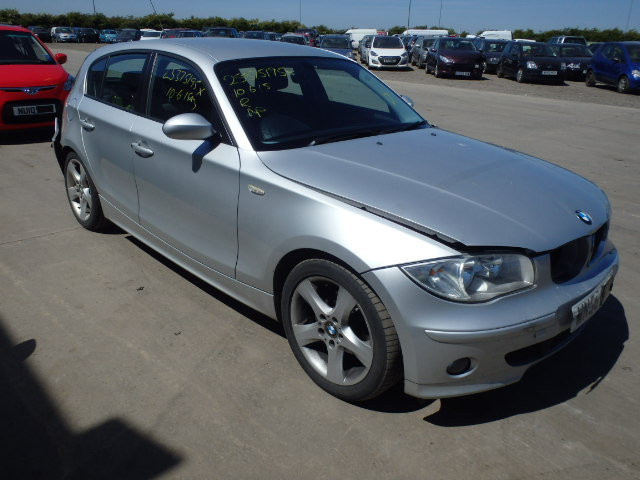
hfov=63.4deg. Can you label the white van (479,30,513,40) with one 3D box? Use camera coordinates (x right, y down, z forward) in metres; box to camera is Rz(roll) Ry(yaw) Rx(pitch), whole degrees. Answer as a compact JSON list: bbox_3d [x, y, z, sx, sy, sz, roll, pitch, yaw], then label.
[{"bbox_3d":[18.662,-21.844,57.000,4.700,2.200,1.950,-4,22,-14],"label":"white van"}]

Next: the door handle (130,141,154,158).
[{"bbox_3d":[-0.994,-0.505,2.907,0.055,0.050,0.240,-18,29,-40],"label":"door handle"}]

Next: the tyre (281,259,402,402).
[{"bbox_3d":[0.108,0.354,2.179,0.215,0.630,0.630,-18,29,-40],"label":"tyre"}]

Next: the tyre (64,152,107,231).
[{"bbox_3d":[-1.744,-0.400,3.980,0.215,0.630,0.630,-18,29,-41],"label":"tyre"}]

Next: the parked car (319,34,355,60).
[{"bbox_3d":[0.830,-9.722,26.600,1.750,1.490,4.200,1,22,-2],"label":"parked car"}]

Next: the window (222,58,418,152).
[{"bbox_3d":[0.058,-0.825,2.997,1.390,0.120,0.710,-18,64,-41],"label":"window"}]

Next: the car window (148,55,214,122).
[{"bbox_3d":[-0.688,-0.759,2.664,0.770,0.380,0.060,22,13,42],"label":"car window"}]

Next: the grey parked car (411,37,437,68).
[{"bbox_3d":[5.780,-9.779,27.100,1.760,1.480,4.300,2,22,1],"label":"grey parked car"}]

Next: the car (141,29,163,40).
[{"bbox_3d":[-13.874,-16.490,42.500,1.750,1.480,4.300,-6,23,-20],"label":"car"}]

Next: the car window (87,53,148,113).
[{"bbox_3d":[-1.264,-1.003,3.218,0.880,0.360,0.060,22,13,42],"label":"car window"}]

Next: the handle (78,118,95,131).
[{"bbox_3d":[-1.534,-0.760,3.414,0.055,0.050,0.230,-18,29,-40],"label":"handle"}]

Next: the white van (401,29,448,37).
[{"bbox_3d":[9.364,-18.373,48.000,4.900,2.000,1.950,-4,22,-14],"label":"white van"}]

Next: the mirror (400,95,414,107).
[{"bbox_3d":[0.600,-0.960,3.674,0.250,0.160,0.150,-18,29,-41],"label":"mirror"}]

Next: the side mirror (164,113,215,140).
[{"bbox_3d":[-0.613,-0.531,2.433,0.220,0.135,0.140,-18,29,-40],"label":"side mirror"}]

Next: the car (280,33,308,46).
[{"bbox_3d":[-1.699,-12.978,34.500,1.760,1.470,4.200,4,22,8],"label":"car"}]

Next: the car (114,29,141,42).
[{"bbox_3d":[-20.715,-21.965,56.000,1.780,1.500,4.300,0,22,-3],"label":"car"}]

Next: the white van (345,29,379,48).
[{"bbox_3d":[3.686,-20.488,53.000,4.300,2.000,1.830,-4,22,-14],"label":"white van"}]

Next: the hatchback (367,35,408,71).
[{"bbox_3d":[3.180,-9.061,25.000,1.770,1.470,4.250,3,22,2],"label":"hatchback"}]

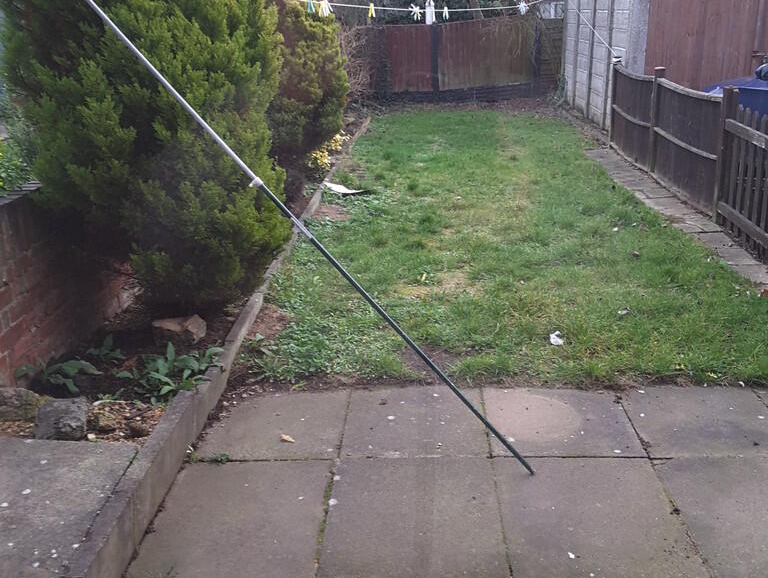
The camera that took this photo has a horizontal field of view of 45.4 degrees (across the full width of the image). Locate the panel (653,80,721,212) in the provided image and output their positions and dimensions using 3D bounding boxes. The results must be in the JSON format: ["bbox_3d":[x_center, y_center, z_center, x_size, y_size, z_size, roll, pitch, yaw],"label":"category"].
[{"bbox_3d":[2.553,-1.258,7.875,0.050,0.900,1.880,-1,17,2],"label":"panel"}]

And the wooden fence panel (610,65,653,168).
[{"bbox_3d":[2.631,-1.838,9.766,0.050,0.900,1.860,-1,17,2],"label":"wooden fence panel"}]

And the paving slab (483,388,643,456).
[{"bbox_3d":[0.733,0.573,3.866,0.591,0.050,0.690,-1,17,2],"label":"paving slab"}]

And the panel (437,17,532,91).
[{"bbox_3d":[1.818,-4.237,16.427,1.780,1.200,0.050,-1,17,2],"label":"panel"}]

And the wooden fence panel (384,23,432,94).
[{"bbox_3d":[0.432,-4.157,16.501,0.900,1.170,0.050,-1,17,2],"label":"wooden fence panel"}]

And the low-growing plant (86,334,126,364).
[{"bbox_3d":[-1.356,0.273,4.477,0.165,0.110,0.150,-1,17,2],"label":"low-growing plant"}]

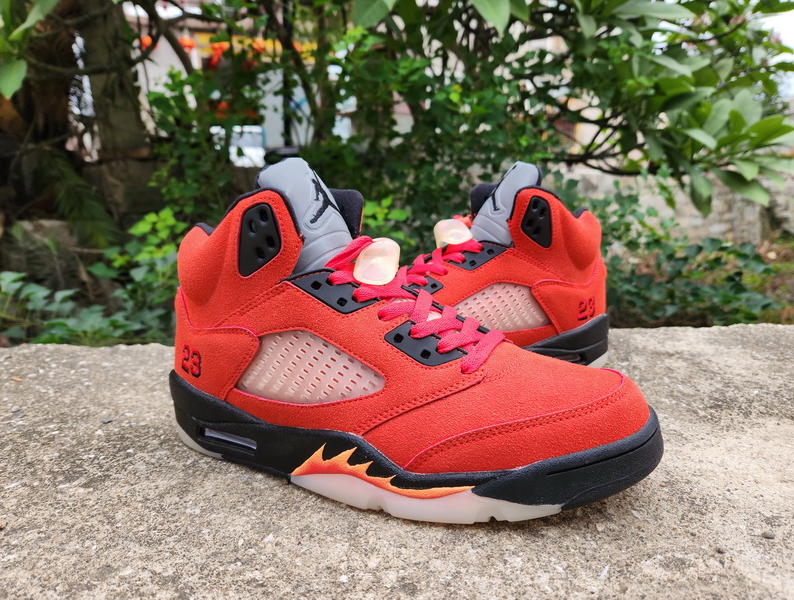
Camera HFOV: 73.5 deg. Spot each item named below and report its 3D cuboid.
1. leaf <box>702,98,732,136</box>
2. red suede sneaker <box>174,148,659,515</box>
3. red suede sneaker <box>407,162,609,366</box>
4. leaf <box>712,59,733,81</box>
[{"bbox_3d":[0.781,-0.446,1.300,0.050,0.105,0.025,27,28,21],"label":"leaf"},{"bbox_3d":[0.002,0.008,0.307,0.301,0.178,0.112,3,12,19],"label":"red suede sneaker"},{"bbox_3d":[0.038,-0.024,0.464,0.301,0.178,0.112,-2,12,-7],"label":"red suede sneaker"},{"bbox_3d":[0.860,-0.605,1.400,0.050,0.068,0.025,6,23,30],"label":"leaf"}]

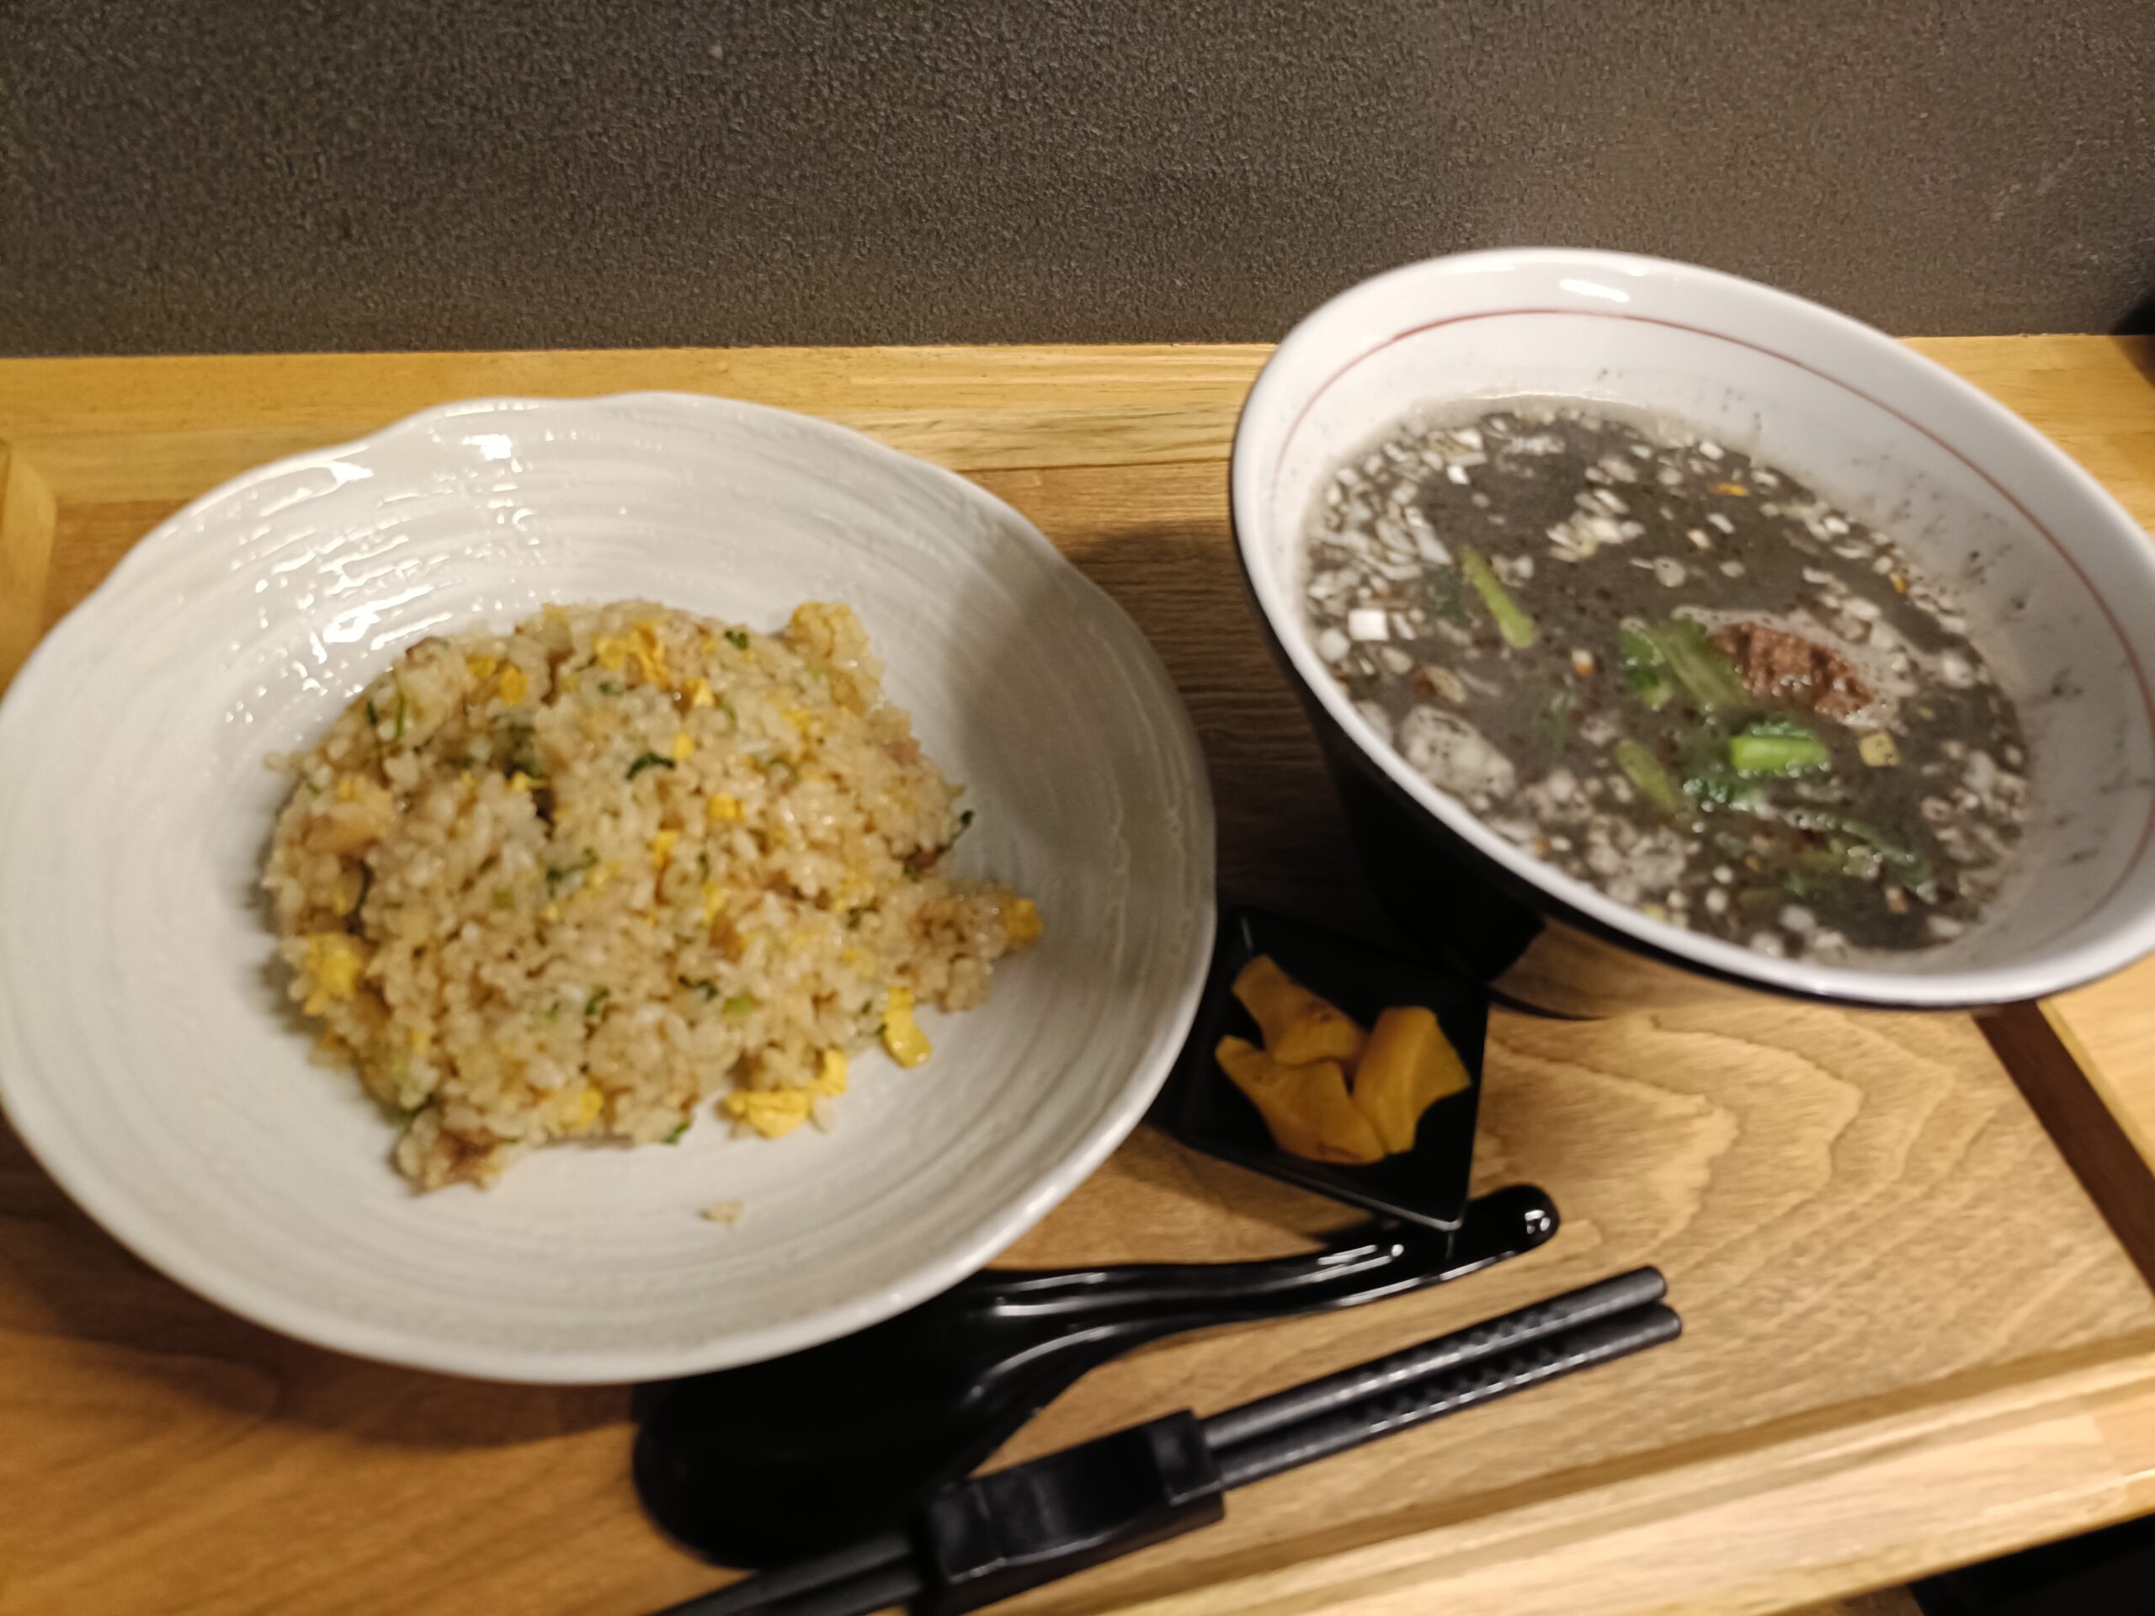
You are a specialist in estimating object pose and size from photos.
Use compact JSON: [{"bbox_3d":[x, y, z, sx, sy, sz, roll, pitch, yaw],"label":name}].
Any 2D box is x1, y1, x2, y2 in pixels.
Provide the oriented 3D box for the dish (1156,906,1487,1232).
[{"bbox_3d":[0.053,0.060,0.343,0.061,0.022,0.061,19,52,2],"label":"dish"}]

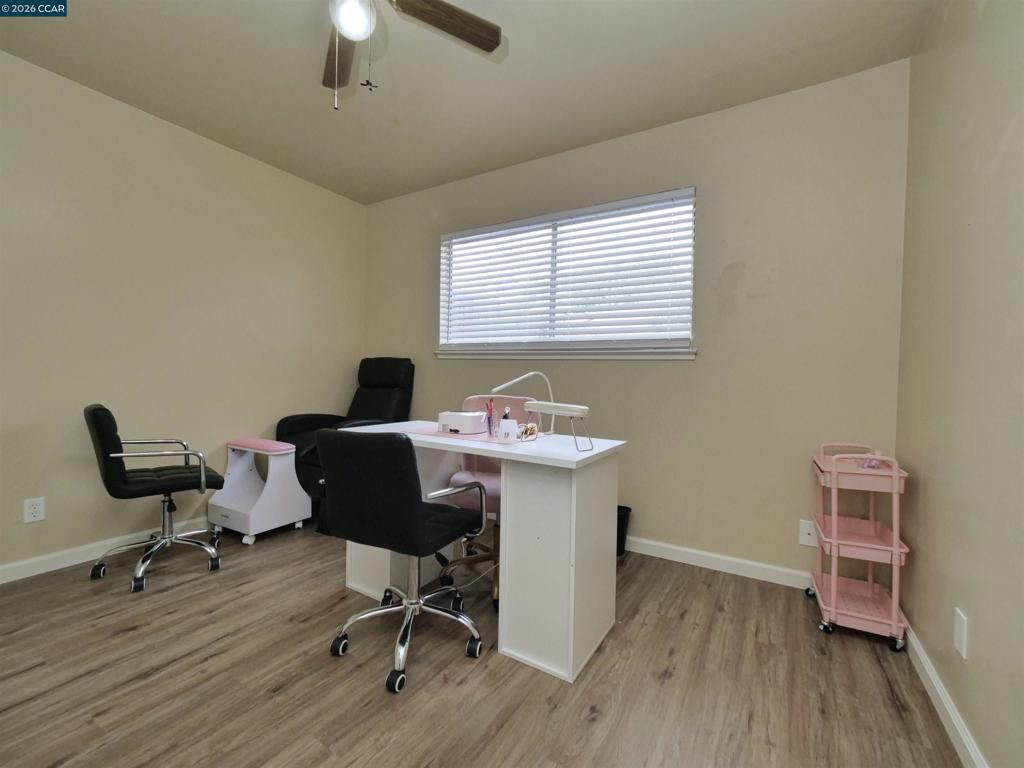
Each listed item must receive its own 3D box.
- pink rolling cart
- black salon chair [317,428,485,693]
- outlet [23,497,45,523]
[{"bbox_3d":[1.427,0.637,1.724,0.265,0.738,0.345,2,3,30],"label":"pink rolling cart"},{"bbox_3d":[-0.384,0.568,1.577,0.550,0.855,0.570,2,2,25],"label":"black salon chair"},{"bbox_3d":[-2.371,0.624,2.054,0.008,0.113,0.070,2,3,30],"label":"outlet"}]

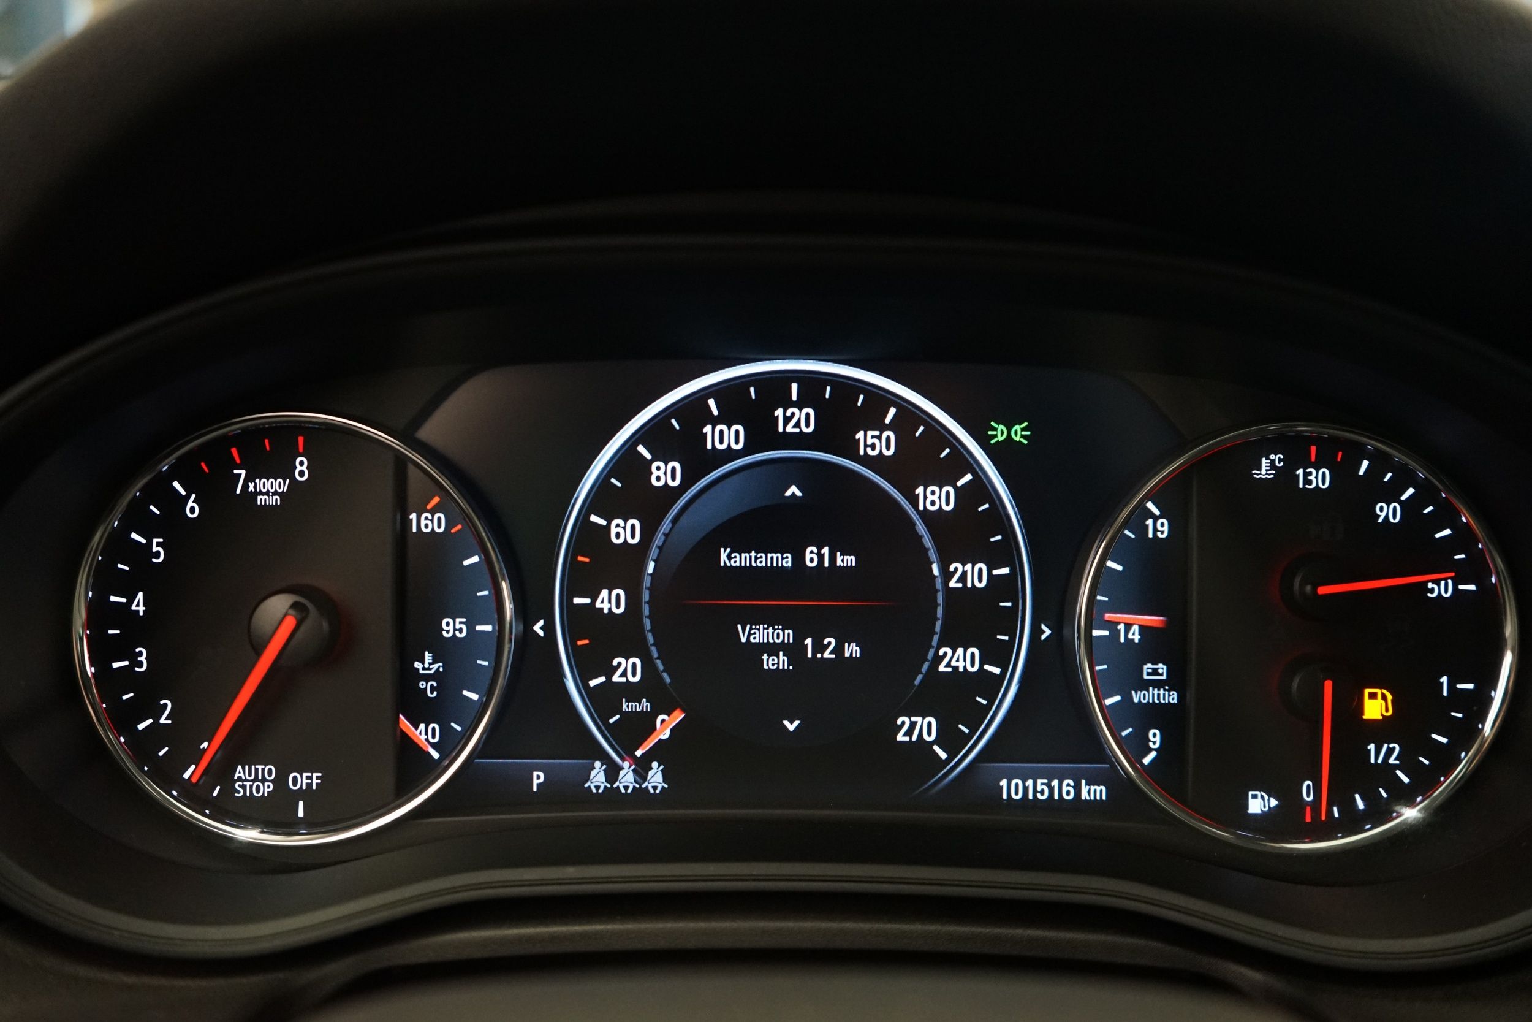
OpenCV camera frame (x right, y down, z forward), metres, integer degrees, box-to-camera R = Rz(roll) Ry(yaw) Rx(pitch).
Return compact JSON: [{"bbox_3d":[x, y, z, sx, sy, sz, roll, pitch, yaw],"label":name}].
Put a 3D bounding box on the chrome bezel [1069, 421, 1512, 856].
[{"bbox_3d":[0.116,0.027,0.305,0.096,0.093,0.018,0,1,0],"label":"chrome bezel"}]

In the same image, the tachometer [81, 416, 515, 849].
[{"bbox_3d":[-0.103,0.026,0.303,0.097,0.095,0.014,0,1,0],"label":"tachometer"}]

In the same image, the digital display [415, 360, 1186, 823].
[{"bbox_3d":[0.007,0.018,0.309,0.173,0.103,0.010,0,1,0],"label":"digital display"}]

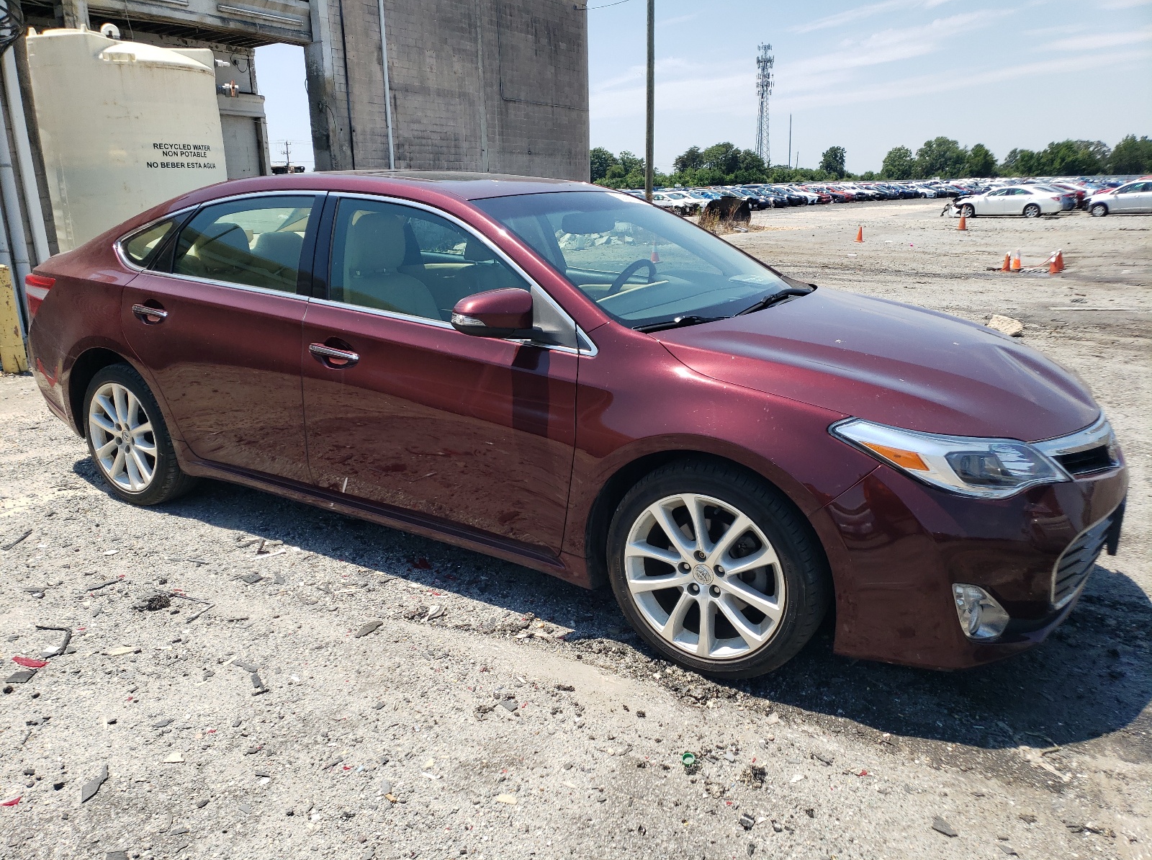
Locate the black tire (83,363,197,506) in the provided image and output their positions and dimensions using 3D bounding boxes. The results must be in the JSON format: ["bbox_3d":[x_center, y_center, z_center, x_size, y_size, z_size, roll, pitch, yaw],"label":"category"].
[{"bbox_3d":[-1.984,0.012,3.993,0.660,0.655,0.225,9,18,30],"label":"black tire"}]

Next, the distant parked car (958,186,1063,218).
[{"bbox_3d":[20.450,-10.860,41.100,4.750,1.450,1.820,9,18,33],"label":"distant parked car"}]

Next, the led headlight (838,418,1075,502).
[{"bbox_3d":[0.988,0.060,2.283,0.585,0.210,0.355,9,18,29],"label":"led headlight"}]

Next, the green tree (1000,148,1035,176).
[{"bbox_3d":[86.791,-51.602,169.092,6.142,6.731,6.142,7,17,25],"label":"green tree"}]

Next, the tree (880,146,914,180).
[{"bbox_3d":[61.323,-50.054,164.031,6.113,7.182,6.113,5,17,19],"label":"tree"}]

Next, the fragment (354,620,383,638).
[{"bbox_3d":[-0.691,0.668,2.878,0.044,0.016,0.122,6,17,24],"label":"fragment"}]

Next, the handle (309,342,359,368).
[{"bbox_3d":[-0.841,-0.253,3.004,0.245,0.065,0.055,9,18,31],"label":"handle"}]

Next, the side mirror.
[{"bbox_3d":[-0.254,-0.355,2.611,0.210,0.162,0.220,9,18,29],"label":"side mirror"}]

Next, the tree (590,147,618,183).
[{"bbox_3d":[5.076,-52.428,176.330,7.500,10.000,7.500,-1,15,0],"label":"tree"}]

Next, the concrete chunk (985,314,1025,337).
[{"bbox_3d":[4.188,-1.020,8.450,0.360,0.165,0.250,5,16,19],"label":"concrete chunk"}]

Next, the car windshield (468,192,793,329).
[{"bbox_3d":[0.298,-0.687,3.305,0.940,0.120,1.480,38,30,18],"label":"car windshield"}]

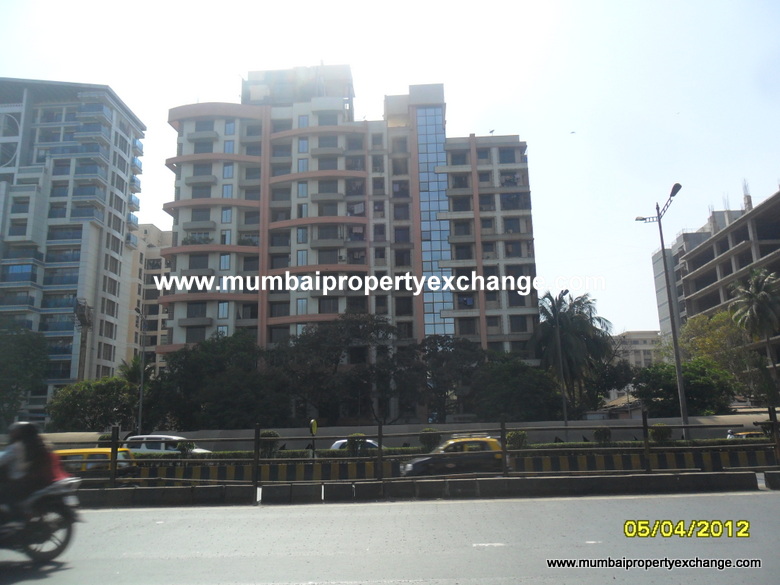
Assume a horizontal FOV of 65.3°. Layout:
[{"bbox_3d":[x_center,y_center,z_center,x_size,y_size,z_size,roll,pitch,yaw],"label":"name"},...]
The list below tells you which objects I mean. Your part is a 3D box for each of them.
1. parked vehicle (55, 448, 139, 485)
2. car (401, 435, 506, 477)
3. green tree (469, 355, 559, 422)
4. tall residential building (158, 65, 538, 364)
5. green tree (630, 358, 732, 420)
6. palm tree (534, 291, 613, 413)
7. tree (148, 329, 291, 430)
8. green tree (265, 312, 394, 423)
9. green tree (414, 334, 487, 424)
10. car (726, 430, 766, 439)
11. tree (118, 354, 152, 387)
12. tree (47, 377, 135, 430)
[{"bbox_3d":[-10.871,6.253,21.265,3.500,1.600,1.500,-2,-13,2],"label":"parked vehicle"},{"bbox_3d":[2.237,5.797,21.059,3.520,1.630,1.520,-2,-13,2],"label":"car"},{"bbox_3d":[8.721,7.888,42.454,6.300,7.000,5.800,-2,-13,2],"label":"green tree"},{"bbox_3d":[-4.645,-5.193,81.034,44.000,49.200,20.000,-2,-12,2],"label":"tall residential building"},{"bbox_3d":[19.916,7.621,40.960,6.600,6.500,6.000,-2,-13,2],"label":"green tree"},{"bbox_3d":[14.218,5.755,46.772,6.017,12.088,6.000,-2,-12,0],"label":"palm tree"},{"bbox_3d":[-12.523,7.551,44.559,9.800,9.800,8.300,-2,-13,2],"label":"tree"},{"bbox_3d":[-4.295,6.851,44.844,9.500,10.800,8.300,-2,-13,2],"label":"green tree"},{"bbox_3d":[4.388,7.536,44.278,5.300,8.900,5.000,-2,-13,2],"label":"green tree"},{"bbox_3d":[20.061,8.509,33.563,3.800,1.500,1.550,-2,-13,2],"label":"car"},{"bbox_3d":[-21.636,9.667,51.180,3.600,9.100,3.600,-2,-13,2],"label":"tree"},{"bbox_3d":[-20.929,9.112,42.546,6.100,6.300,5.600,-2,-13,2],"label":"tree"}]

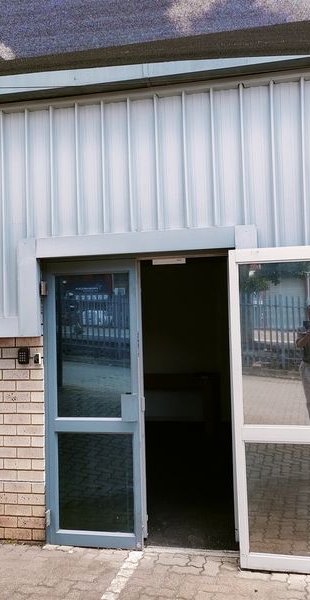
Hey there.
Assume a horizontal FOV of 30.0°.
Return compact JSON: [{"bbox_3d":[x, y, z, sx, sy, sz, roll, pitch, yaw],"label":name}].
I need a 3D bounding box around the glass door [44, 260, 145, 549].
[{"bbox_3d":[-0.456,0.760,4.284,0.742,2.100,0.050,-2,-3,13],"label":"glass door"}]

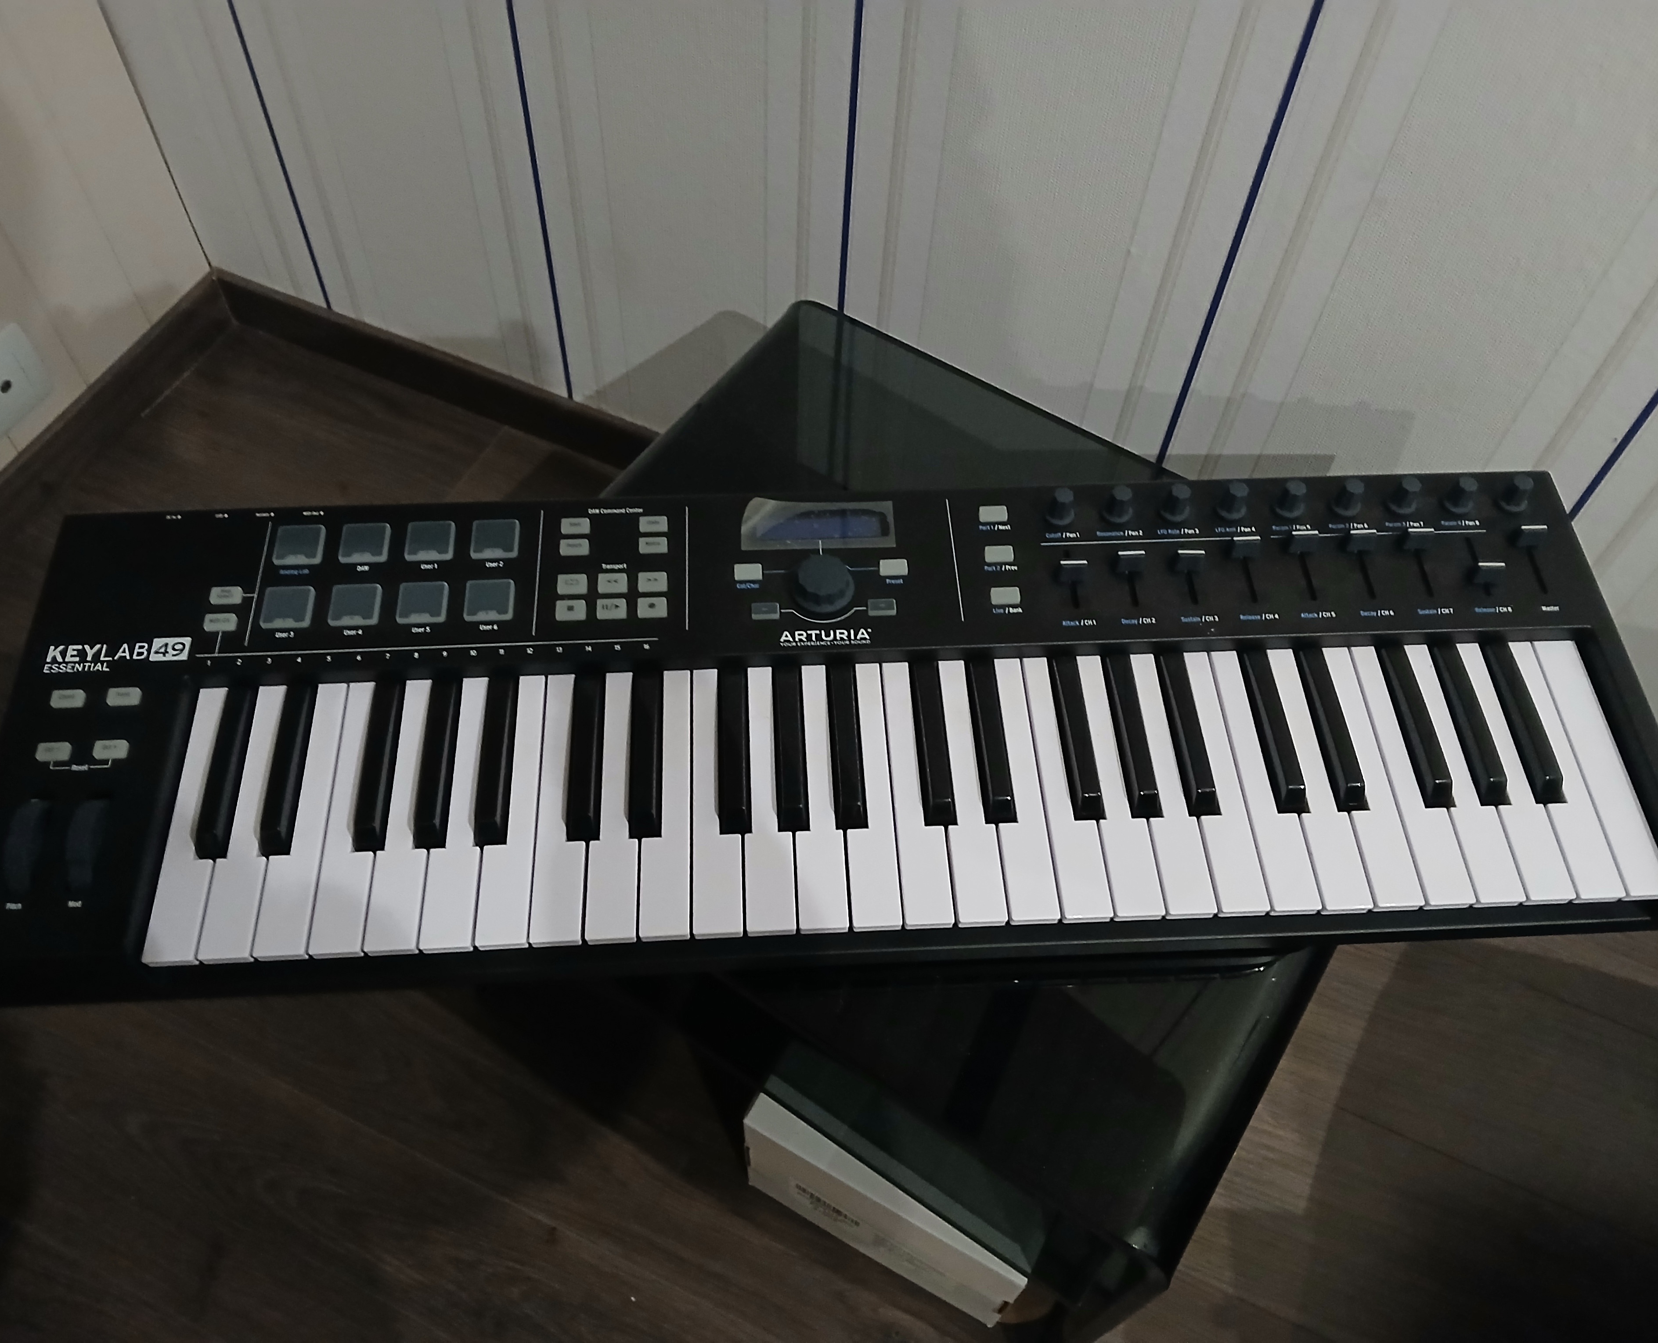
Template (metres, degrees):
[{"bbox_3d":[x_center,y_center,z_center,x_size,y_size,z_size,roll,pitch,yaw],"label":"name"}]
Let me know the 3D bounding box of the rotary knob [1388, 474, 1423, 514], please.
[{"bbox_3d":[0.301,-0.092,0.699,0.015,0.015,0.015,-2,60,-3],"label":"rotary knob"}]

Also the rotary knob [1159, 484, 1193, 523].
[{"bbox_3d":[0.180,-0.087,0.693,0.015,0.015,0.015,-2,60,-3],"label":"rotary knob"}]

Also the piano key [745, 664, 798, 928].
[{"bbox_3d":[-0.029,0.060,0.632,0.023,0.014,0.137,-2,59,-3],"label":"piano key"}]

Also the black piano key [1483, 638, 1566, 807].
[{"bbox_3d":[0.338,0.021,0.652,0.014,0.012,0.089,-2,59,-3],"label":"black piano key"}]

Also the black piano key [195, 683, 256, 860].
[{"bbox_3d":[-0.278,0.042,0.622,0.014,0.011,0.089,-2,59,-3],"label":"black piano key"}]

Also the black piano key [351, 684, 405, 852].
[{"bbox_3d":[-0.209,0.039,0.625,0.014,0.011,0.089,-2,59,-3],"label":"black piano key"}]

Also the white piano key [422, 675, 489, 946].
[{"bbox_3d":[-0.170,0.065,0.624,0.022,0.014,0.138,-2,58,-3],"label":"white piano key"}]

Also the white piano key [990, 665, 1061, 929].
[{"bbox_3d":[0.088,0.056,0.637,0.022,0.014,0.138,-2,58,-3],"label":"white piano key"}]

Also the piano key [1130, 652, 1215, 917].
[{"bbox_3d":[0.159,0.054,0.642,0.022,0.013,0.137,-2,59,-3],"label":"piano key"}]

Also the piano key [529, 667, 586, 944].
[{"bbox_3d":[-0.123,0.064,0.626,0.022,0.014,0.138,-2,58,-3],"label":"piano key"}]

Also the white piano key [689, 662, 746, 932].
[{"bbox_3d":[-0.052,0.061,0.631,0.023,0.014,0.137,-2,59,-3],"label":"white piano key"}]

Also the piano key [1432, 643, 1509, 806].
[{"bbox_3d":[0.311,0.022,0.651,0.014,0.012,0.089,-2,59,-3],"label":"piano key"}]

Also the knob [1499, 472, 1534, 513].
[{"bbox_3d":[0.360,-0.094,0.706,0.015,0.016,0.015,-2,59,-3],"label":"knob"}]

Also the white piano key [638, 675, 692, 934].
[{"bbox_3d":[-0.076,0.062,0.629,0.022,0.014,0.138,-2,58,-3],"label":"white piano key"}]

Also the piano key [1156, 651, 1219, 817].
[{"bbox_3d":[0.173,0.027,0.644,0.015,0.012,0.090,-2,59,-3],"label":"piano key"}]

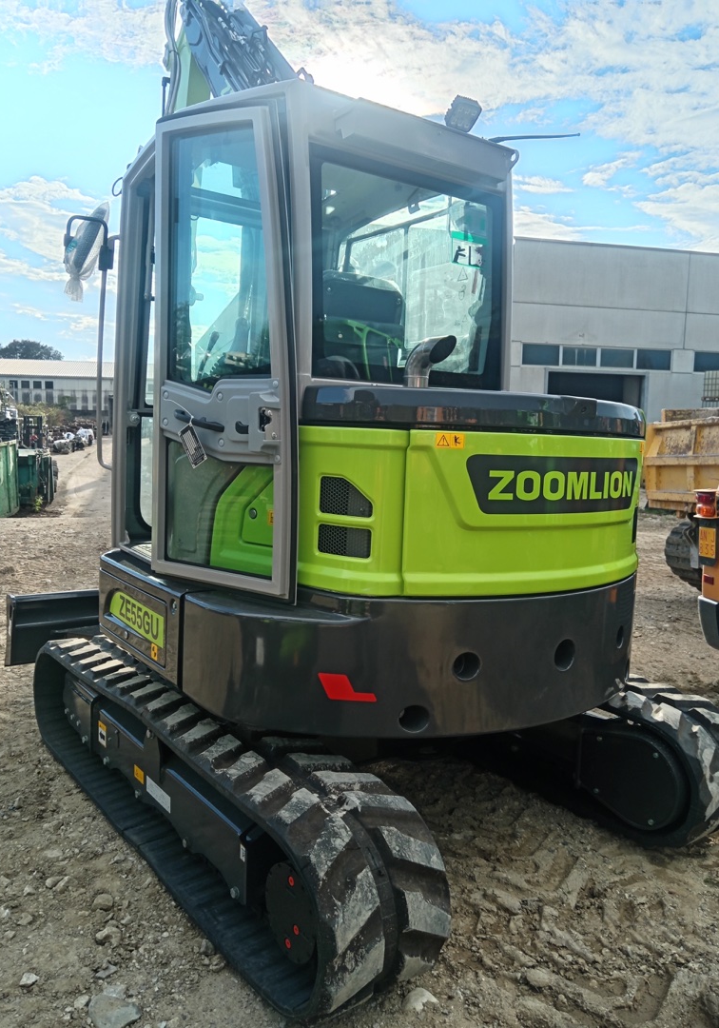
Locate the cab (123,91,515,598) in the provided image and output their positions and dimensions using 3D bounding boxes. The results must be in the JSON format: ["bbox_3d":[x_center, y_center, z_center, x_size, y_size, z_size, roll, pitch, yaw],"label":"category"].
[{"bbox_3d":[-0.257,-0.598,3.103,1.130,1.560,1.180,-3,8,-36],"label":"cab"}]

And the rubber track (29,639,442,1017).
[{"bbox_3d":[-0.657,0.911,2.954,0.400,0.565,2.560,-3,8,-36],"label":"rubber track"}]

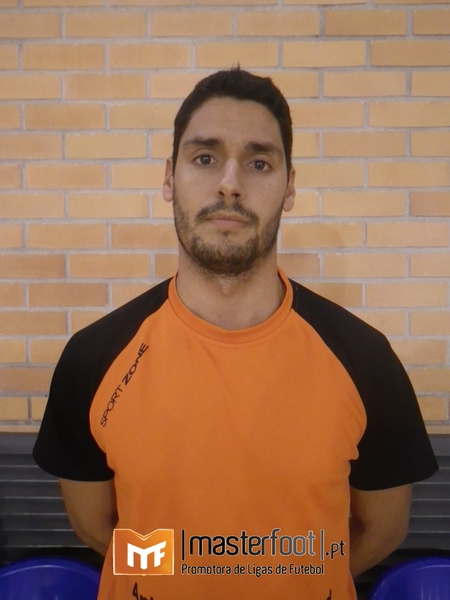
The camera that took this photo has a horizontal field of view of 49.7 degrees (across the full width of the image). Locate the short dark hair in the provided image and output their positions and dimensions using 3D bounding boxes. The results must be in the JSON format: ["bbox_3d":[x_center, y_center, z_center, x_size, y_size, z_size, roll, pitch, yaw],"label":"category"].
[{"bbox_3d":[0.011,-0.238,0.675,0.162,0.160,0.190,5,1,0],"label":"short dark hair"}]

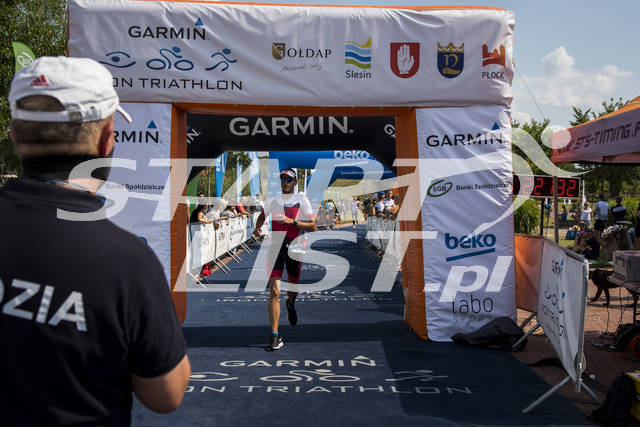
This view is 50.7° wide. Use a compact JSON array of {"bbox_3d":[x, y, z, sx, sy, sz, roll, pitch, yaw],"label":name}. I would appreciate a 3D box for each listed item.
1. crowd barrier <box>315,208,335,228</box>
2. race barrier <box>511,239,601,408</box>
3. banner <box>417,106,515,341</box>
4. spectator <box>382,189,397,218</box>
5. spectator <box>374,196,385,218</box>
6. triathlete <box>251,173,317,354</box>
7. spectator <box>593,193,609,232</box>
[{"bbox_3d":[0.220,0.311,35.990,0.550,1.100,2.400,0,1,23],"label":"crowd barrier"},{"bbox_3d":[1.930,0.810,5.510,0.580,1.080,2.520,0,1,13],"label":"race barrier"},{"bbox_3d":[1.600,0.108,7.308,0.990,2.480,0.060,0,1,-4],"label":"banner"},{"bbox_3d":[1.700,0.316,16.584,0.520,1.780,0.450,0,1,9],"label":"spectator"},{"bbox_3d":[1.585,0.311,17.985,0.420,1.740,0.500,0,1,-6],"label":"spectator"},{"bbox_3d":[-0.365,0.466,6.964,0.650,1.820,0.800,0,1,-3],"label":"triathlete"},{"bbox_3d":[8.800,0.270,21.100,0.520,1.760,0.320,0,1,21],"label":"spectator"}]

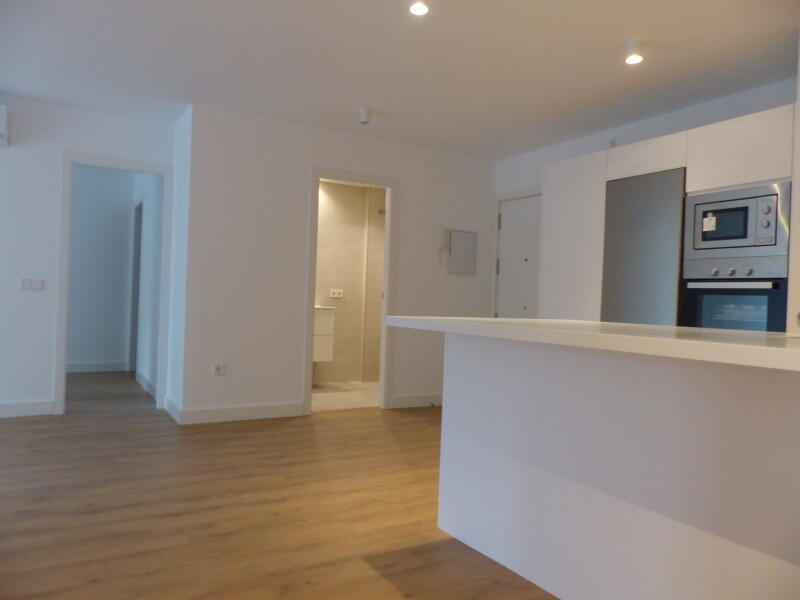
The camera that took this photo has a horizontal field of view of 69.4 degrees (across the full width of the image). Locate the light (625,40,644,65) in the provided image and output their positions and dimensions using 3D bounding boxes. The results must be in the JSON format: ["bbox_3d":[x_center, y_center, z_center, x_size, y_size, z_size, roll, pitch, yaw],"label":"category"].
[{"bbox_3d":[1.272,-1.345,3.123,0.088,0.095,0.088,2,1,-29],"label":"light"}]

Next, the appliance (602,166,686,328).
[{"bbox_3d":[1.814,0.116,3.940,0.580,1.855,0.594,2,1,-29],"label":"appliance"}]

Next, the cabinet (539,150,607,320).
[{"bbox_3d":[1.515,-0.008,4.476,0.580,2.089,0.625,2,1,-29],"label":"cabinet"}]

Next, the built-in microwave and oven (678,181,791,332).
[{"bbox_3d":[2.143,-0.144,3.498,0.500,0.985,0.600,2,0,-32],"label":"built-in microwave and oven"}]

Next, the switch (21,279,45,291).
[{"bbox_3d":[-2.923,-0.120,4.604,0.164,0.089,0.012,2,1,-29],"label":"switch"}]

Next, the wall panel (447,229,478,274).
[{"bbox_3d":[0.639,-0.466,5.764,0.363,0.433,0.030,2,1,-29],"label":"wall panel"}]

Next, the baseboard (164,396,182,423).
[{"bbox_3d":[-1.873,0.911,4.799,0.015,0.108,0.682,2,1,-29],"label":"baseboard"}]

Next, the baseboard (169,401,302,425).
[{"bbox_3d":[-1.276,0.934,4.736,0.993,0.108,0.015,2,1,-29],"label":"baseboard"}]

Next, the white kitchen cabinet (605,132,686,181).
[{"bbox_3d":[1.843,-0.924,3.928,0.560,0.223,0.602,2,1,-29],"label":"white kitchen cabinet"}]

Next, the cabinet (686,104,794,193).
[{"bbox_3d":[2.136,-0.828,3.404,0.560,0.382,0.602,2,1,-29],"label":"cabinet"}]

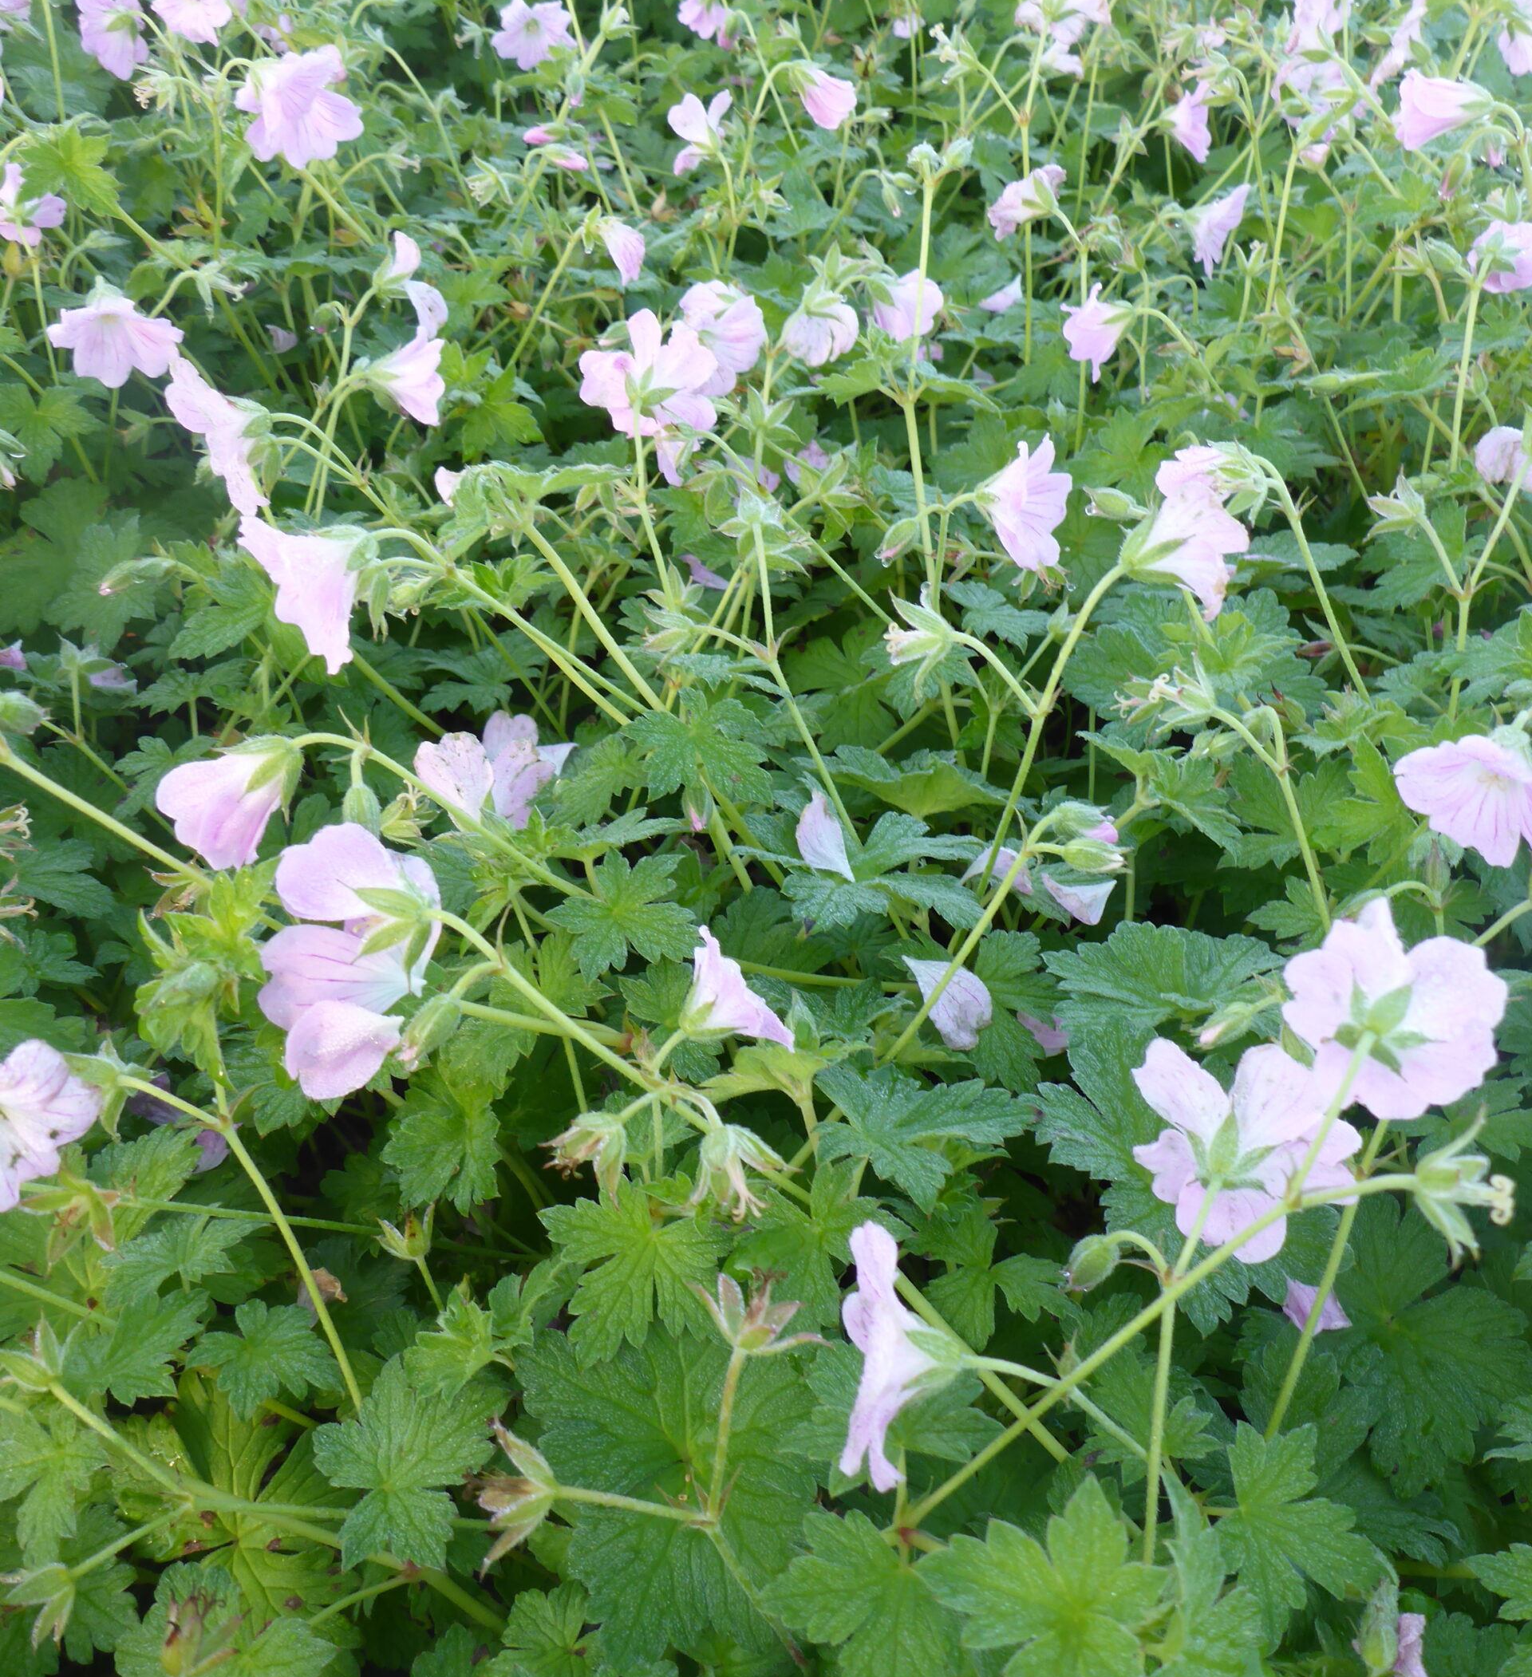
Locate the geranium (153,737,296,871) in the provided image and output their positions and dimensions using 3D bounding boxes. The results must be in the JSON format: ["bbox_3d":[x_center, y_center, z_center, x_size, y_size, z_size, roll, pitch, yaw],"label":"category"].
[{"bbox_3d":[-0.103,-0.010,0.325,0.024,0.022,0.022,-40,46,6],"label":"geranium"}]

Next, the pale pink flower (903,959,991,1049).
[{"bbox_3d":[0.042,0.038,0.380,0.020,0.012,0.017,0,41,0],"label":"pale pink flower"}]

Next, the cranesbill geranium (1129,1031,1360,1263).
[{"bbox_3d":[0.083,0.058,0.292,0.040,0.041,0.018,18,14,21],"label":"cranesbill geranium"}]

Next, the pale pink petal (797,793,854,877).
[{"bbox_3d":[0.014,-0.001,0.390,0.013,0.007,0.021,-19,76,-11],"label":"pale pink petal"}]

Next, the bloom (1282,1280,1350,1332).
[{"bbox_3d":[0.127,0.107,0.380,0.016,0.008,0.012,0,53,0],"label":"bloom"}]

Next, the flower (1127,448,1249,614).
[{"bbox_3d":[0.095,-0.075,0.390,0.021,0.037,0.036,6,37,-24],"label":"flower"}]

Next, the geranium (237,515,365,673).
[{"bbox_3d":[-0.098,-0.059,0.365,0.020,0.037,0.038,-34,44,6],"label":"geranium"}]

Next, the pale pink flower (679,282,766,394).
[{"bbox_3d":[-0.018,-0.162,0.520,0.033,0.036,0.020,31,5,32],"label":"pale pink flower"}]

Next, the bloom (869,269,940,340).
[{"bbox_3d":[0.046,-0.194,0.590,0.023,0.024,0.024,-30,33,22],"label":"bloom"}]

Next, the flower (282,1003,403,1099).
[{"bbox_3d":[-0.080,0.040,0.310,0.023,0.011,0.015,0,41,0],"label":"flower"}]

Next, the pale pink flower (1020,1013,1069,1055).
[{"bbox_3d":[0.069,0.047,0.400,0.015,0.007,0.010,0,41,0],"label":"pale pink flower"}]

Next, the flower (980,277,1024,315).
[{"bbox_3d":[0.091,-0.210,0.640,0.018,0.009,0.014,0,41,0],"label":"flower"}]

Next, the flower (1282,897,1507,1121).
[{"bbox_3d":[0.109,0.032,0.290,0.039,0.040,0.017,21,18,23],"label":"flower"}]

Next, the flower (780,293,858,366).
[{"bbox_3d":[0.016,-0.168,0.540,0.021,0.023,0.024,3,37,24],"label":"flower"}]

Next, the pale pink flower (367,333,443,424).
[{"bbox_3d":[-0.115,-0.148,0.520,0.021,0.028,0.028,13,38,-18],"label":"pale pink flower"}]

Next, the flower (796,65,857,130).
[{"bbox_3d":[0.023,-0.321,0.710,0.026,0.021,0.021,46,43,-12],"label":"flower"}]

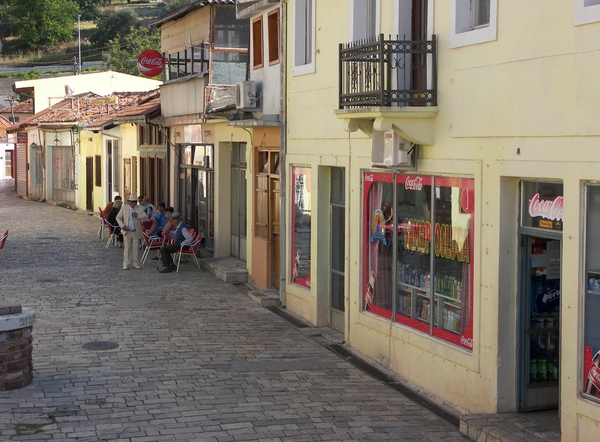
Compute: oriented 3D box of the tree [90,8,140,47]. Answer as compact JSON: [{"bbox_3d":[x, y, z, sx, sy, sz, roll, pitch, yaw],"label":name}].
[{"bbox_3d":[-19.283,-20.224,125.000,5.200,4.000,4.800,-1,4,-9],"label":"tree"}]

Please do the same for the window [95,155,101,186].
[{"bbox_3d":[-7.245,-1.794,43.000,0.120,1.120,1.000,-1,4,-20],"label":"window"}]

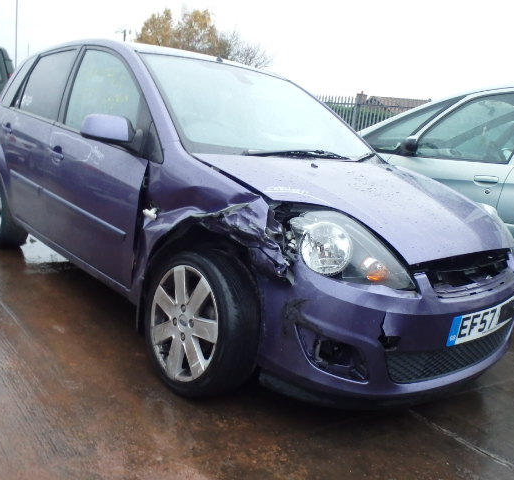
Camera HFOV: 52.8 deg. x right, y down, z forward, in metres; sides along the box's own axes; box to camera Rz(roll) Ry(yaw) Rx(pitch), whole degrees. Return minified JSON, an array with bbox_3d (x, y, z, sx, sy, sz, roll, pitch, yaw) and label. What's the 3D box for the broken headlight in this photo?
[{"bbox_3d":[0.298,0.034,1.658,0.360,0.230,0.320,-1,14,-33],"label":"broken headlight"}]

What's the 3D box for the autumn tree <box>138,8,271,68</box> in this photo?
[{"bbox_3d":[-3.091,-10.278,32.385,8.700,7.780,7.000,5,12,-7],"label":"autumn tree"}]

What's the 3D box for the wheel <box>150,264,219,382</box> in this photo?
[{"bbox_3d":[-0.243,0.323,2.047,0.145,0.445,0.445,5,10,-43],"label":"wheel"}]

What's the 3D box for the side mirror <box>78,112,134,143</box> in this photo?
[{"bbox_3d":[-0.613,-0.464,2.153,0.200,0.130,0.140,-5,16,-42],"label":"side mirror"}]

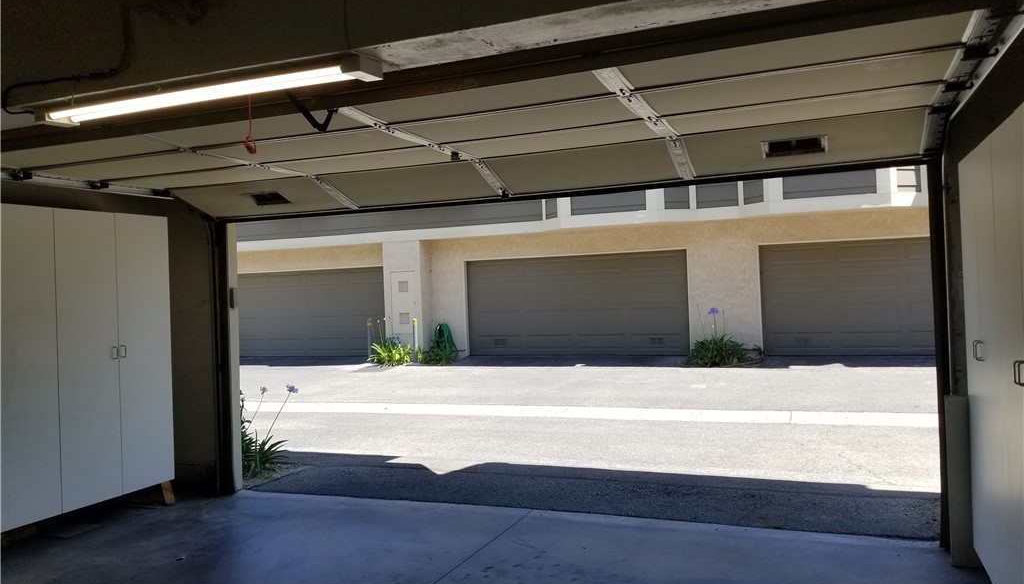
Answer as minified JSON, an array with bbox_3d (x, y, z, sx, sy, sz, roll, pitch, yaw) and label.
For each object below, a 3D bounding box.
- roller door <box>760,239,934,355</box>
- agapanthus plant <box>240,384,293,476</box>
[{"bbox_3d":[7.141,0.081,14.107,4.880,2.140,0.100,-2,-1,22],"label":"roller door"},{"bbox_3d":[-2.250,1.214,6.805,0.640,0.800,0.560,-2,-1,22],"label":"agapanthus plant"}]

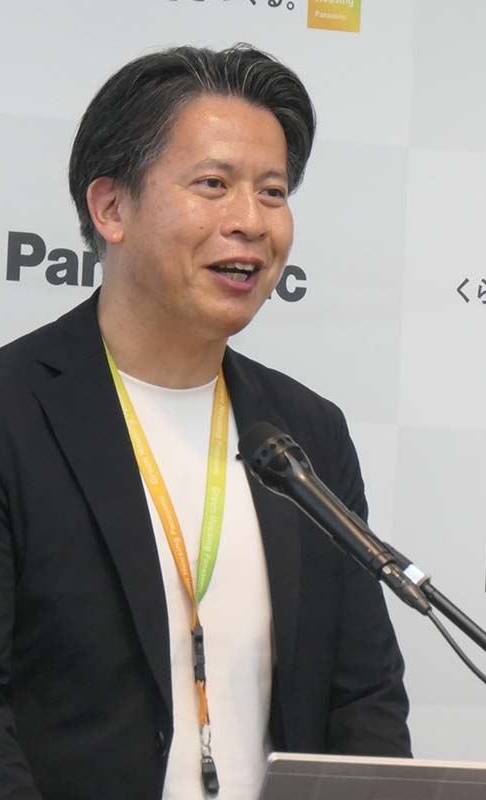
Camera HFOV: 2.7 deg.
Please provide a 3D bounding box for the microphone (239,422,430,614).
[{"bbox_3d":[0.076,0.098,8.280,0.224,0.044,0.044,45,21,22],"label":"microphone"}]

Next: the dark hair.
[{"bbox_3d":[-0.043,-0.208,8.500,0.187,0.195,0.215,8,-8,-37],"label":"dark hair"}]

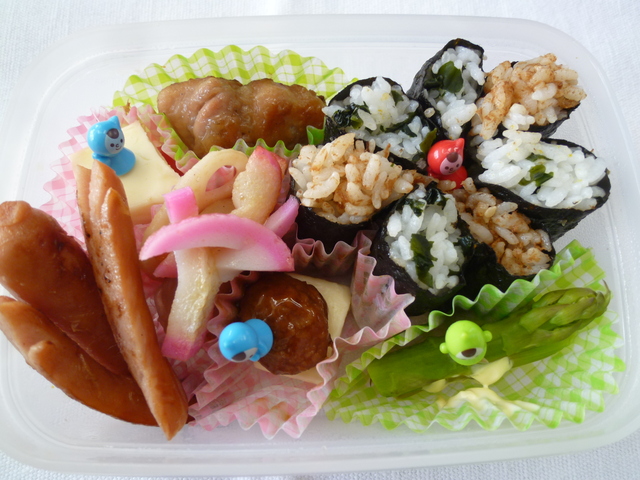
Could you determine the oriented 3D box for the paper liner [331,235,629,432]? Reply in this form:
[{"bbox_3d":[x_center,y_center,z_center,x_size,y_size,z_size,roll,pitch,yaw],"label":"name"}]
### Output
[{"bbox_3d":[0.053,0.033,0.150,0.094,0.027,0.055,-17,78,-4],"label":"paper liner"}]

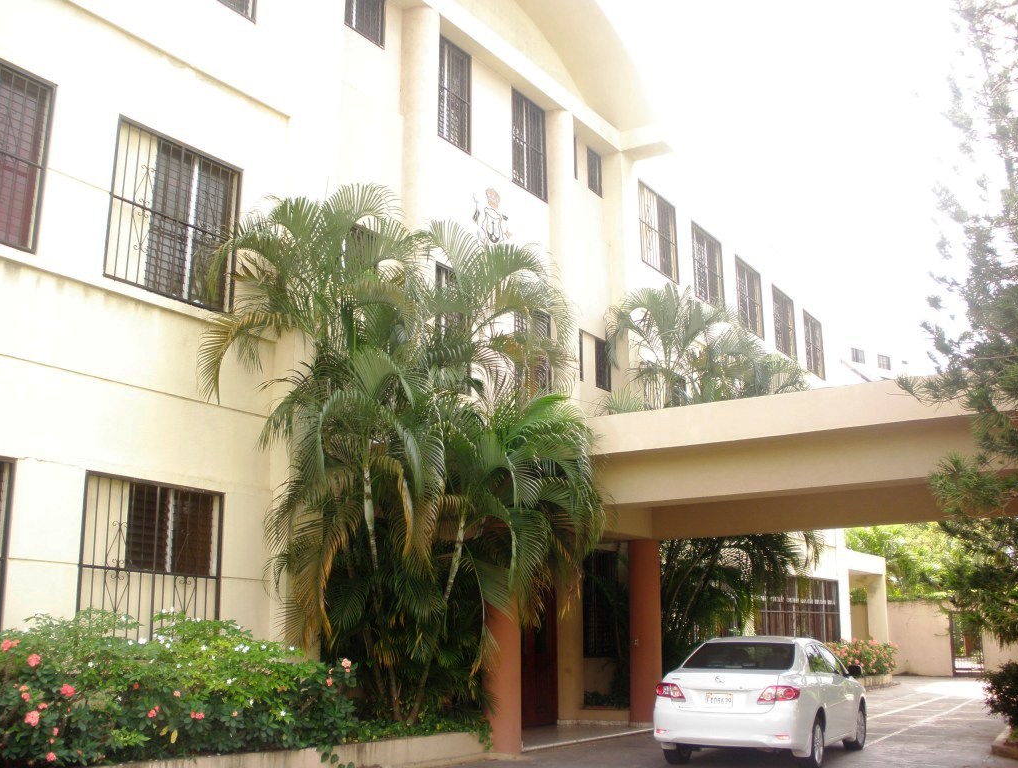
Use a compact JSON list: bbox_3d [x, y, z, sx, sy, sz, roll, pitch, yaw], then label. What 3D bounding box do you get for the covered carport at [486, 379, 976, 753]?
[{"bbox_3d":[3.510,2.745,14.049,7.800,4.109,5.300,-9,-16,33],"label":"covered carport"}]

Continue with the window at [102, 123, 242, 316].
[{"bbox_3d":[-3.840,-1.908,12.312,0.180,1.850,1.802,-9,-16,33],"label":"window"}]

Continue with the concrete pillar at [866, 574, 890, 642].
[{"bbox_3d":[12.270,8.104,35.216,0.600,3.529,0.450,-9,-16,33],"label":"concrete pillar"}]

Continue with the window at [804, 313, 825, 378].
[{"bbox_3d":[9.147,-1.155,32.049,0.180,1.787,1.633,-9,-16,33],"label":"window"}]

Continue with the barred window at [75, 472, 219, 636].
[{"bbox_3d":[-3.848,2.000,11.532,0.150,1.891,1.872,-9,-16,32],"label":"barred window"}]

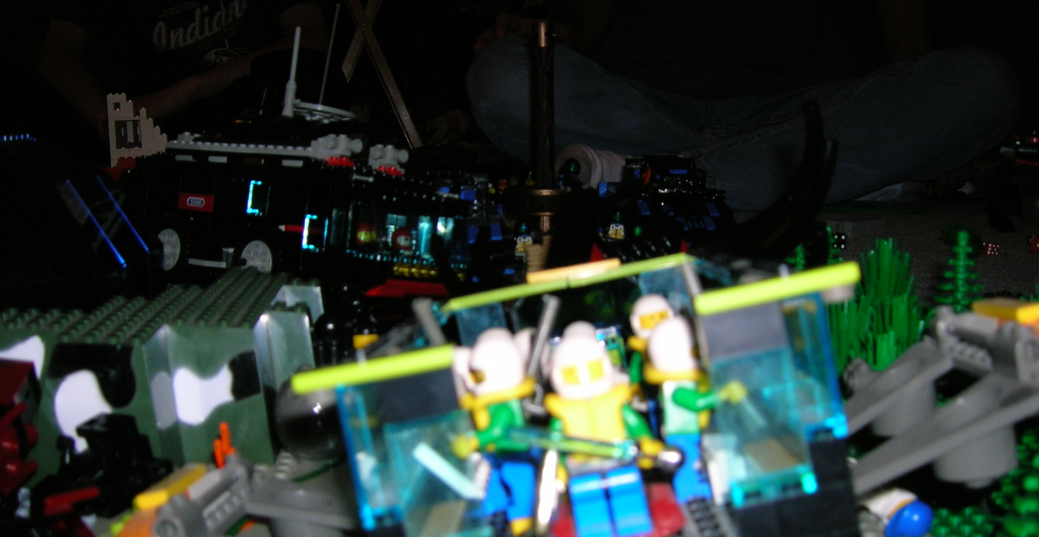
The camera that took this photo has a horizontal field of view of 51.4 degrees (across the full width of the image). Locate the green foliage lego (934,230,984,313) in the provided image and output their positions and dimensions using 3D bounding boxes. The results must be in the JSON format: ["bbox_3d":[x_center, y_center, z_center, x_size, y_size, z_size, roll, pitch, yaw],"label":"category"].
[{"bbox_3d":[0.286,0.007,0.696,0.033,0.064,0.033,-1,7,0],"label":"green foliage lego"}]

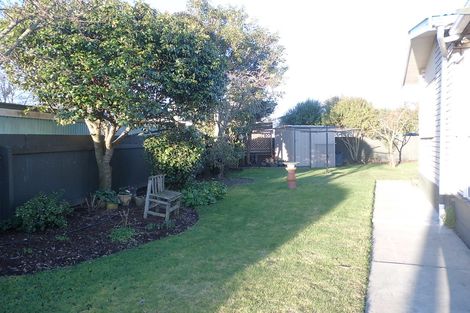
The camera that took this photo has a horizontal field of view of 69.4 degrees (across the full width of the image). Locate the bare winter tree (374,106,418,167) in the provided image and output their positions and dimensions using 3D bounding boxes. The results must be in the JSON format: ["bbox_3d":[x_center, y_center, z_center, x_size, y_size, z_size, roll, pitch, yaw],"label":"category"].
[{"bbox_3d":[8.561,-1.012,17.913,2.450,3.200,2.300,1,3,25],"label":"bare winter tree"}]

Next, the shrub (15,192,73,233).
[{"bbox_3d":[-3.585,0.941,6.332,1.080,0.660,0.900,-2,4,-29],"label":"shrub"}]

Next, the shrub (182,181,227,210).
[{"bbox_3d":[-0.774,0.886,8.586,1.100,0.500,1.200,-1,3,-5],"label":"shrub"}]

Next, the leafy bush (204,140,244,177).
[{"bbox_3d":[-0.443,-0.020,14.154,1.650,1.700,1.600,0,3,-2],"label":"leafy bush"}]

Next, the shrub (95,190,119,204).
[{"bbox_3d":[-2.974,0.896,7.834,0.540,0.340,0.500,-1,3,-21],"label":"shrub"}]

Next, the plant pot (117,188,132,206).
[{"bbox_3d":[-2.720,1.010,8.350,0.360,0.430,0.360,-1,3,0],"label":"plant pot"}]

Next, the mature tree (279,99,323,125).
[{"bbox_3d":[4.695,-1.873,23.883,3.200,4.300,3.000,0,3,11],"label":"mature tree"}]

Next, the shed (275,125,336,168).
[{"bbox_3d":[4.082,-0.545,18.867,3.200,2.200,1.800,1,3,23],"label":"shed"}]

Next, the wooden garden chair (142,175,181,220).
[{"bbox_3d":[-1.435,0.818,6.773,0.560,0.840,0.490,1,3,23],"label":"wooden garden chair"}]

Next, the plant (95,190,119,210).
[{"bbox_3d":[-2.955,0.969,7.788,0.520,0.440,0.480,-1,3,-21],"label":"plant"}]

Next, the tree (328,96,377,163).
[{"bbox_3d":[7.326,-1.620,20.888,3.300,4.100,3.000,1,3,19],"label":"tree"}]

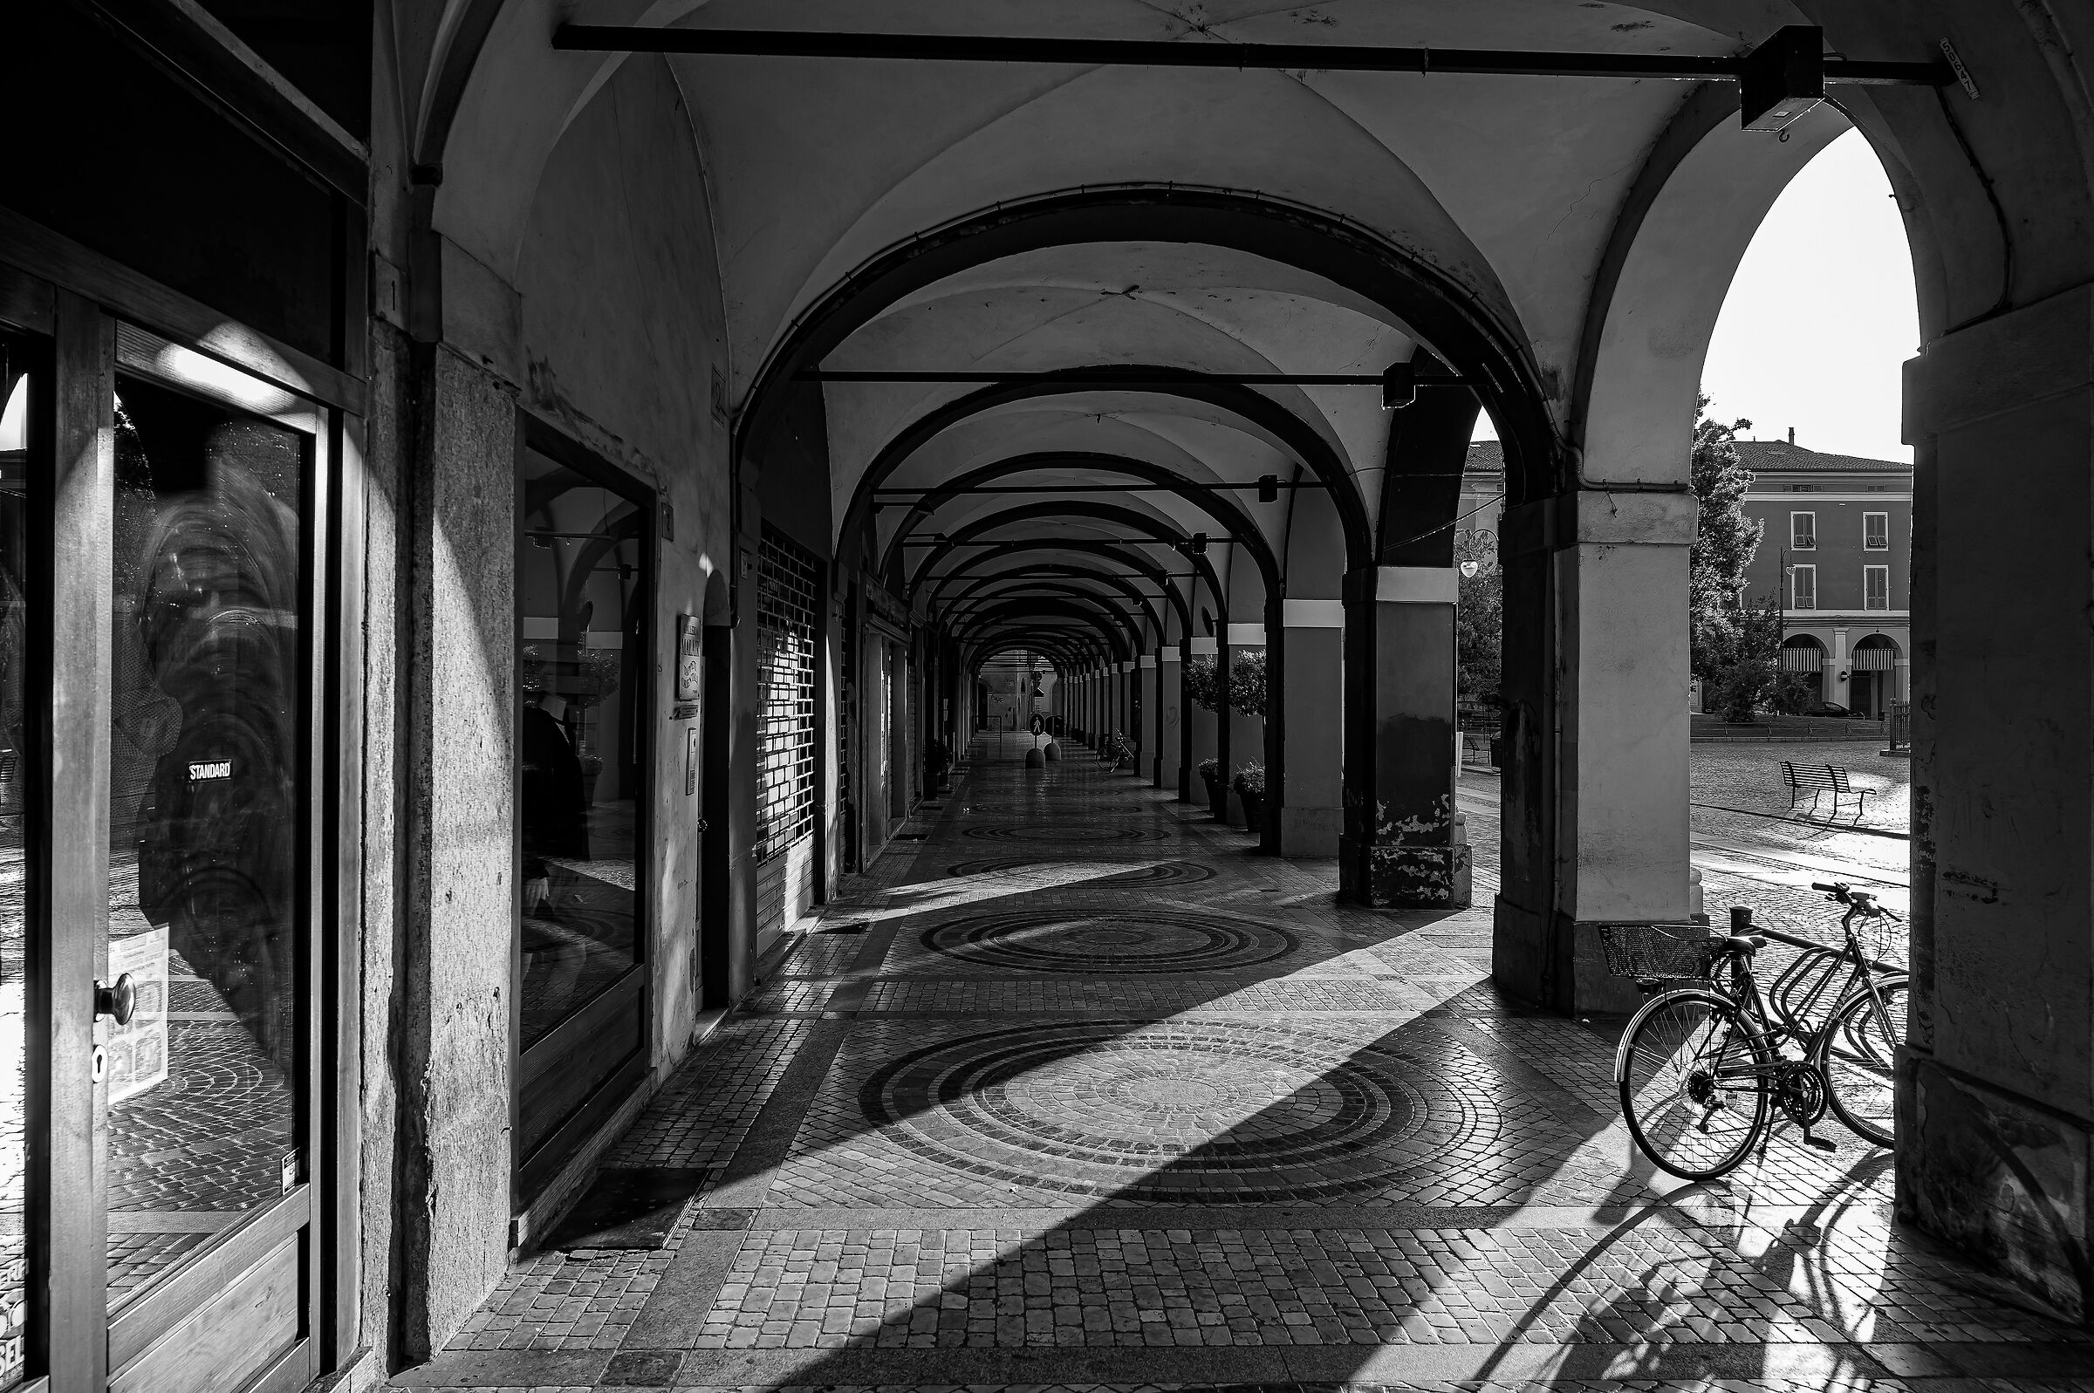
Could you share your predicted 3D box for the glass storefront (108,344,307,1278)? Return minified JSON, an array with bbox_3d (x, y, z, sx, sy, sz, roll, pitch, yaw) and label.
[{"bbox_3d":[-1.727,0.274,2.909,0.080,1.768,0.714,0,0,-2],"label":"glass storefront"}]

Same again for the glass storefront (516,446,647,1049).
[{"bbox_3d":[-1.746,0.163,5.274,0.100,1.989,1.564,0,0,-2],"label":"glass storefront"}]

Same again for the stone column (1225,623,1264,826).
[{"bbox_3d":[2.921,0.400,20.768,0.860,2.926,1.020,0,0,-2],"label":"stone column"}]

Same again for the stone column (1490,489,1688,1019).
[{"bbox_3d":[3.266,0.314,8.338,0.860,2.926,1.020,0,0,-2],"label":"stone column"}]

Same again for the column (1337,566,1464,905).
[{"bbox_3d":[3.151,0.343,12.482,0.860,2.926,1.020,0,0,-2],"label":"column"}]

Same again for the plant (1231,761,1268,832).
[{"bbox_3d":[2.950,1.364,19.205,0.740,0.976,0.740,0,0,-2],"label":"plant"}]

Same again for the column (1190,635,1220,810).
[{"bbox_3d":[2.805,0.428,24.912,0.860,2.926,1.020,0,0,-2],"label":"column"}]

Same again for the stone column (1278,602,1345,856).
[{"bbox_3d":[3.036,0.371,16.625,0.860,2.926,1.020,0,0,-2],"label":"stone column"}]

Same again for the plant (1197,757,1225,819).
[{"bbox_3d":[2.860,1.444,22.893,0.700,0.870,0.700,0,0,-2],"label":"plant"}]

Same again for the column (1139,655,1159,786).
[{"bbox_3d":[2.575,0.486,33.199,0.860,2.926,1.020,0,0,-2],"label":"column"}]

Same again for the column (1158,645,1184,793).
[{"bbox_3d":[2.690,0.457,29.055,0.860,2.926,1.020,0,0,-2],"label":"column"}]

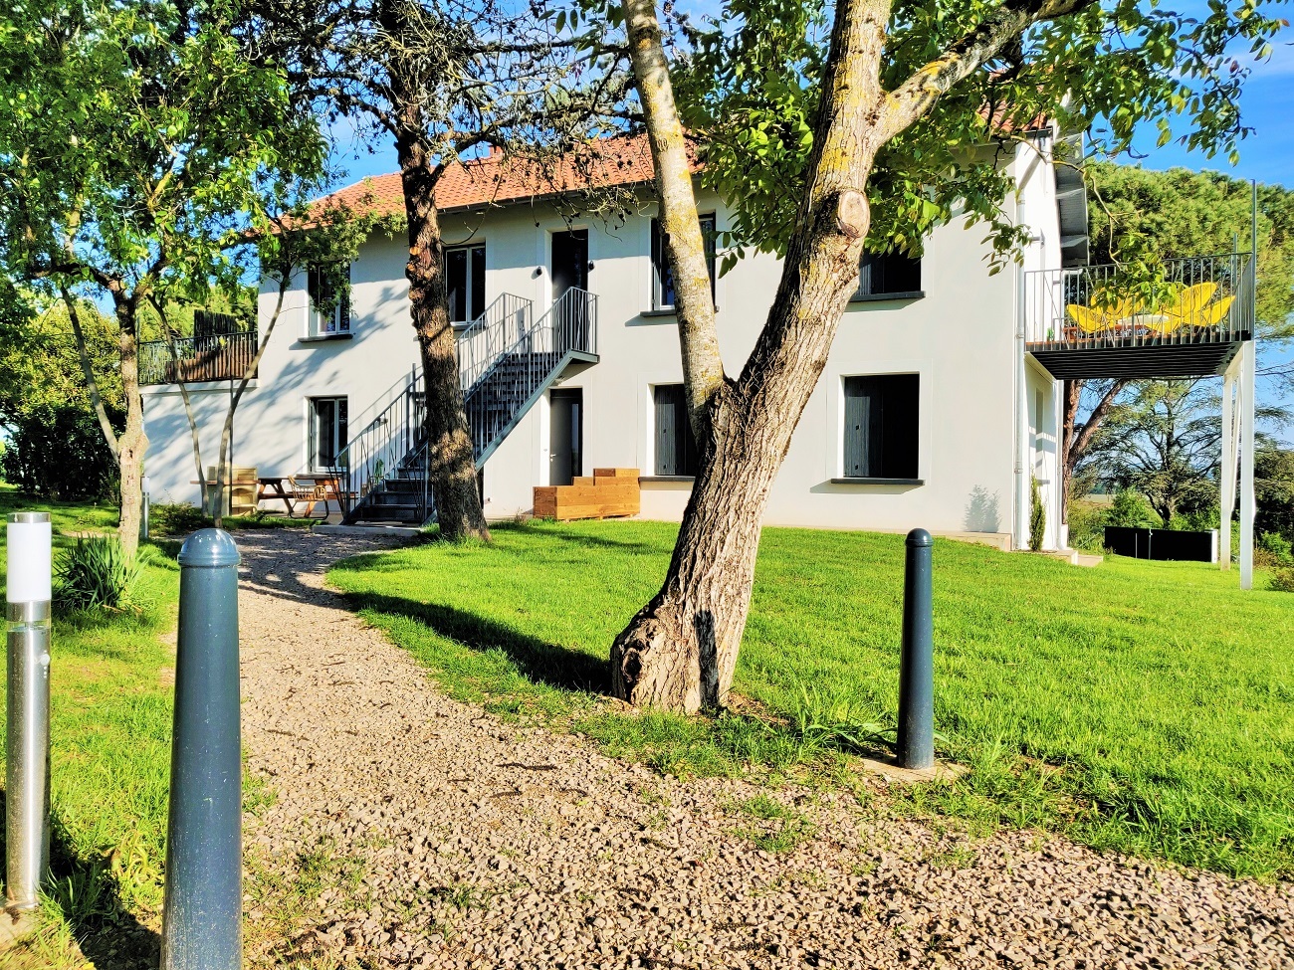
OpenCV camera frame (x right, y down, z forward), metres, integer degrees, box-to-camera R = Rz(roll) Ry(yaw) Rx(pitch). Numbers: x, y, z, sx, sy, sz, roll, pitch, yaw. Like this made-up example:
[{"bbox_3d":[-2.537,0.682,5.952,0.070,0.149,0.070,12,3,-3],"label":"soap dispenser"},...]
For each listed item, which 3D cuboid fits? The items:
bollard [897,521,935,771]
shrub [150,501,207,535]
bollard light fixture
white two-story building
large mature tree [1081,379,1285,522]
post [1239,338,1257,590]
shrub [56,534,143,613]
[{"bbox_3d":[0.974,0.587,3.380,0.125,0.860,0.125,0,1,0],"label":"bollard"},{"bbox_3d":[-6.769,0.482,13.500,0.850,0.500,0.750,0,1,0],"label":"shrub"},{"bbox_3d":[-1.309,0.477,1.980,0.077,0.830,0.077,1,1,7],"label":"bollard light fixture"},{"bbox_3d":[-1.225,-3.279,20.680,19.600,8.000,9.400,1,1,28],"label":"white two-story building"},{"bbox_3d":[23.308,-2.196,41.000,9.000,8.200,9.000,0,1,0],"label":"large mature tree"},{"bbox_3d":[7.910,-0.266,12.300,0.150,3.300,0.150,1,1,28],"label":"post"},{"bbox_3d":[-3.808,0.608,6.500,0.580,0.530,0.550,0,1,0],"label":"shrub"}]

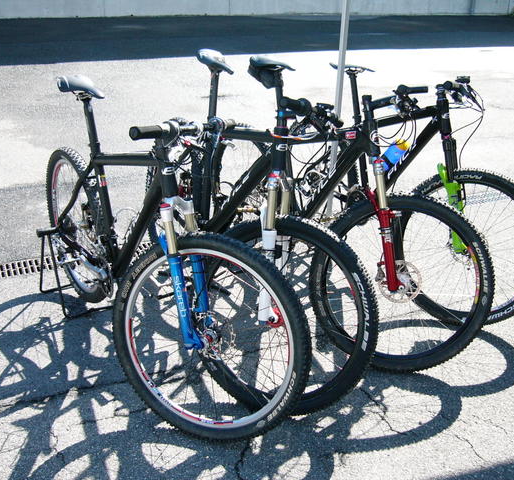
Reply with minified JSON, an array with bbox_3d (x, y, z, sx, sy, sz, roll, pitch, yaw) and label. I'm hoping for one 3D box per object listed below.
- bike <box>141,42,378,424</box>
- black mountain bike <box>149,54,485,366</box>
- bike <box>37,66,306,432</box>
[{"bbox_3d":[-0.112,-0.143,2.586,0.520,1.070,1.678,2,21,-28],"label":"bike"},{"bbox_3d":[0.237,-0.228,2.772,0.550,1.072,1.604,-13,28,-29],"label":"black mountain bike"},{"bbox_3d":[-0.447,-0.041,2.357,0.530,1.002,1.669,-15,29,-32],"label":"bike"}]

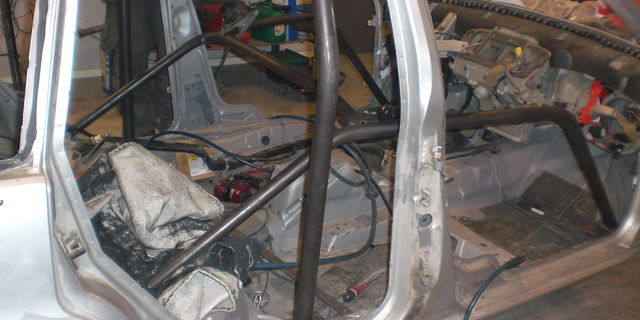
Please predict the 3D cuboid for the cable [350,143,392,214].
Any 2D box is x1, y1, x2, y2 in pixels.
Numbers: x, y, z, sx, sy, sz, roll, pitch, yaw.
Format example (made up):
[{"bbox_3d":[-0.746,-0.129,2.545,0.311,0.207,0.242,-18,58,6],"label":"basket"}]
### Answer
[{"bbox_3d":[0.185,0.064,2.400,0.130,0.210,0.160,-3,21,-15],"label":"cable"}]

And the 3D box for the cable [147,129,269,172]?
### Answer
[{"bbox_3d":[-0.425,-0.033,2.552,0.540,0.130,0.110,10,21,20],"label":"cable"}]

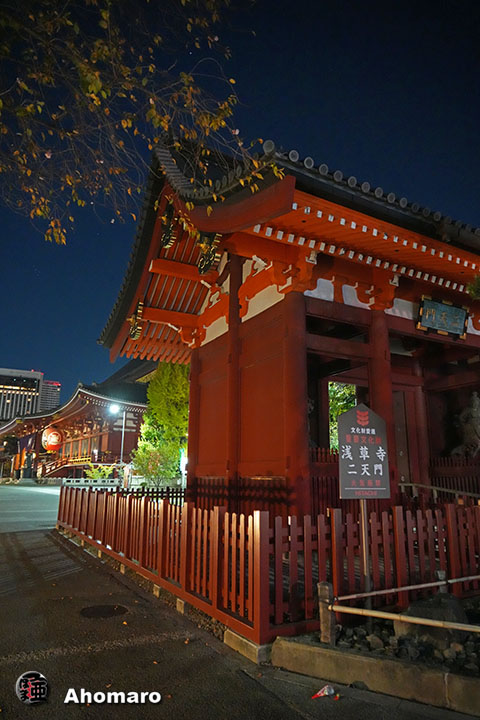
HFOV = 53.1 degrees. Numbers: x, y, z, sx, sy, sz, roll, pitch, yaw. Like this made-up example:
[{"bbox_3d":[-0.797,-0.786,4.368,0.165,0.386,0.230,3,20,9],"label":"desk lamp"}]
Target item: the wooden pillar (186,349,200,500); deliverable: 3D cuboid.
[{"bbox_3d":[-1.255,2.109,13.680,0.370,4.919,0.370,8,-15,-27],"label":"wooden pillar"}]

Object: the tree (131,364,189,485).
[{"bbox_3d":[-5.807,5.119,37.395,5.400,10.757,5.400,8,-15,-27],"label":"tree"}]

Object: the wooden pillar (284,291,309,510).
[{"bbox_3d":[1.108,1.026,9.385,0.410,5.038,0.410,0,-14,0],"label":"wooden pillar"}]

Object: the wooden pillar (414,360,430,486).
[{"bbox_3d":[5.501,2.349,14.429,0.380,4.906,0.380,8,-15,-27],"label":"wooden pillar"}]

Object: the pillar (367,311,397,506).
[{"bbox_3d":[3.132,1.305,10.428,0.410,5.018,0.410,8,-15,-27],"label":"pillar"}]

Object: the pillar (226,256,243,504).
[{"bbox_3d":[-0.087,0.597,11.825,0.340,7.002,0.340,8,-15,-27],"label":"pillar"}]

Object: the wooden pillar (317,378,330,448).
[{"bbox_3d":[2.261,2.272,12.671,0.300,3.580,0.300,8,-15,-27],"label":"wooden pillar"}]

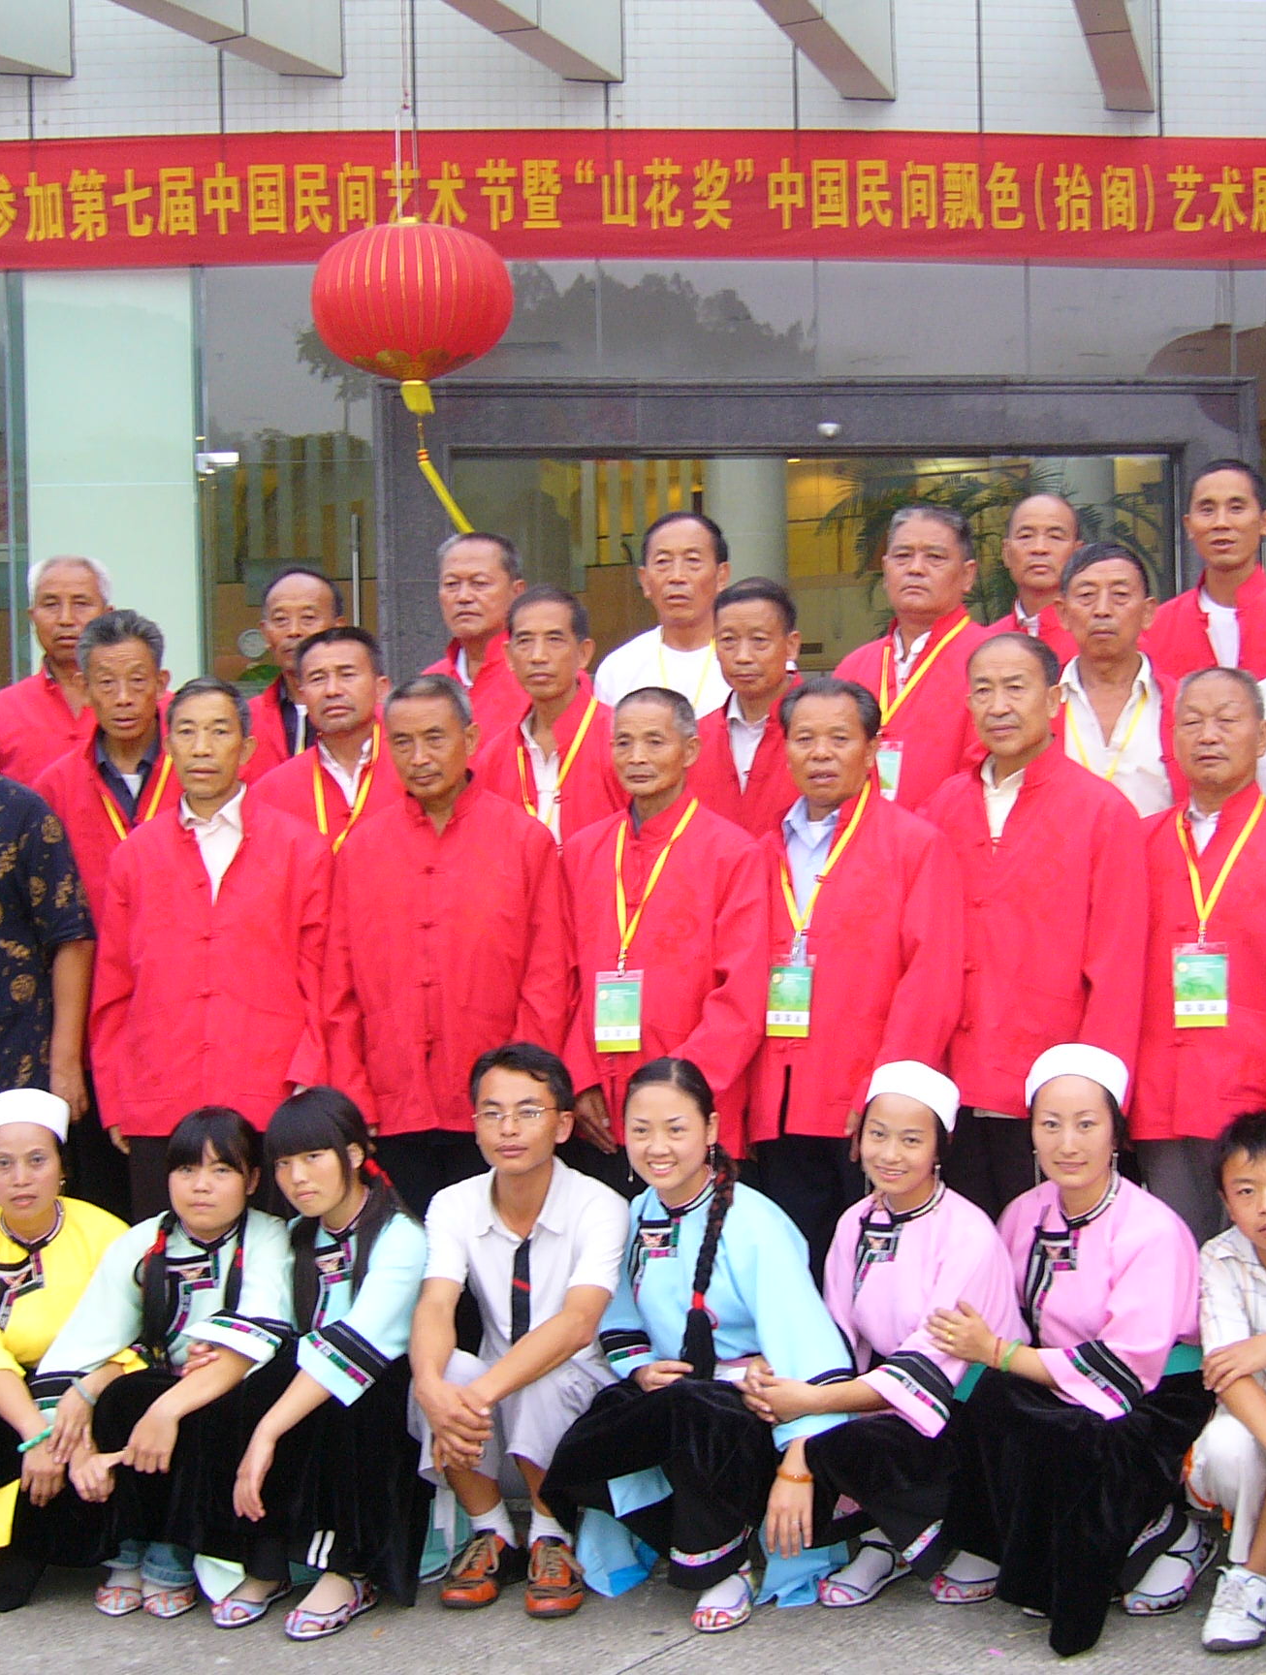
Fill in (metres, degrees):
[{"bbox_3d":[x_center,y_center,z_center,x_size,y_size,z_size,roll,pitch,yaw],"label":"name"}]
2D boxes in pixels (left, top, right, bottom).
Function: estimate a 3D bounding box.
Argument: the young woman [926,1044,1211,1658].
[{"bbox_3d":[0.799,0.884,4.423,0.500,1.010,0.640,-1,0,24],"label":"young woman"}]

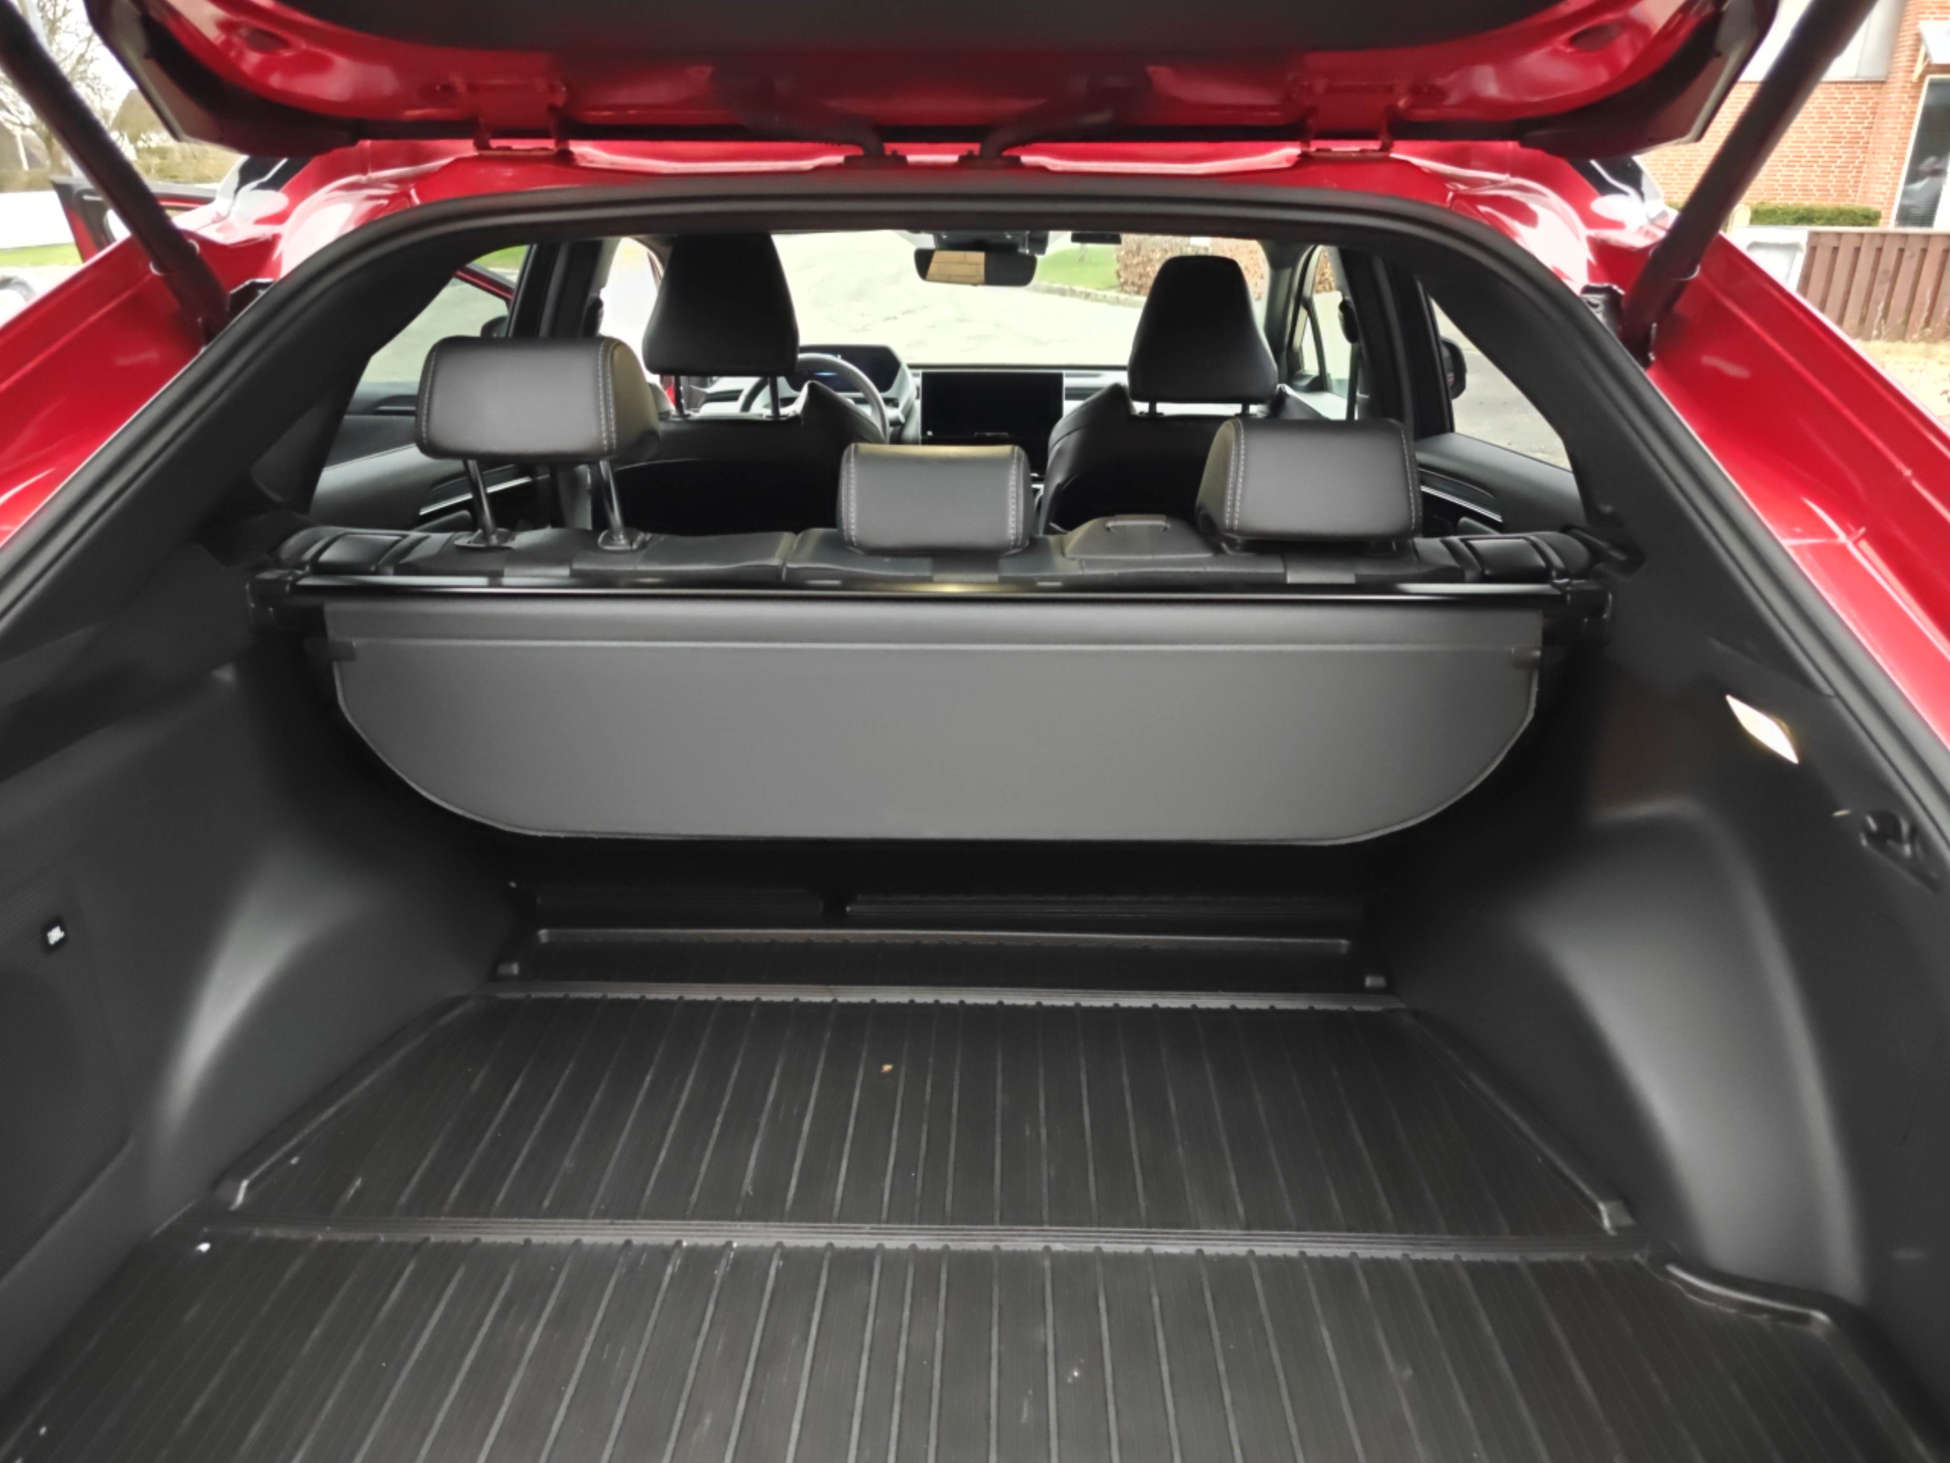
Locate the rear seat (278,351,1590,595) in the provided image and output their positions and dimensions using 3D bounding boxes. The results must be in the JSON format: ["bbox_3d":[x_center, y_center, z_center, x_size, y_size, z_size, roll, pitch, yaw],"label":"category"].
[{"bbox_3d":[-0.031,-0.045,1.663,1.310,0.960,0.840,0,22,2],"label":"rear seat"}]

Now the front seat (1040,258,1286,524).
[{"bbox_3d":[0.378,-0.375,2.500,0.530,1.060,0.820,0,22,2],"label":"front seat"}]

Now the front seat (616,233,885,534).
[{"bbox_3d":[-0.394,-0.394,2.515,0.530,1.090,0.820,0,22,2],"label":"front seat"}]

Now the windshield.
[{"bbox_3d":[0.009,-1.094,3.010,1.380,0.160,0.940,0,-8,2],"label":"windshield"}]

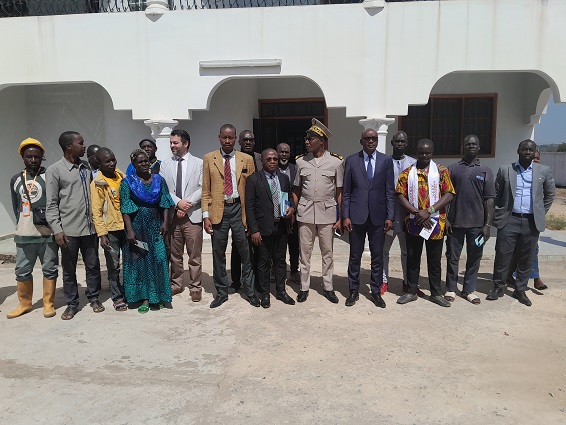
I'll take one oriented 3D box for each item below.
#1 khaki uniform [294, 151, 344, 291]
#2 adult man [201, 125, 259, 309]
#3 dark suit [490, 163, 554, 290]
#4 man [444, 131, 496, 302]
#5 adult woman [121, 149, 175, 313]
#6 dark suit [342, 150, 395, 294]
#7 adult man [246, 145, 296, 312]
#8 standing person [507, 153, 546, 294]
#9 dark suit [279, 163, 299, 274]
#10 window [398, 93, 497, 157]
[{"bbox_3d":[0.388,0.102,4.536,0.531,1.512,0.320,0,5,5],"label":"khaki uniform"},{"bbox_3d":[-0.534,0.027,4.384,0.583,1.842,0.370,0,5,-6],"label":"adult man"},{"bbox_3d":[2.549,0.166,4.525,0.575,1.386,0.360,3,6,30],"label":"dark suit"},{"bbox_3d":[1.946,0.068,4.439,0.510,1.740,0.330,1,6,11],"label":"man"},{"bbox_3d":[-1.339,0.171,4.234,0.522,1.581,0.400,-2,5,-19],"label":"adult woman"},{"bbox_3d":[0.881,0.117,4.382,0.520,1.517,0.310,0,6,8],"label":"dark suit"},{"bbox_3d":[-0.129,0.150,4.408,0.500,1.611,0.340,-2,6,-16],"label":"adult man"},{"bbox_3d":[2.845,0.072,4.930,0.440,1.612,0.300,1,6,16],"label":"standing person"},{"bbox_3d":[0.044,0.092,5.344,0.500,1.431,0.300,0,6,0],"label":"dark suit"},{"bbox_3d":[2.925,-1.528,7.584,1.679,1.132,0.110,0,6,6],"label":"window"}]

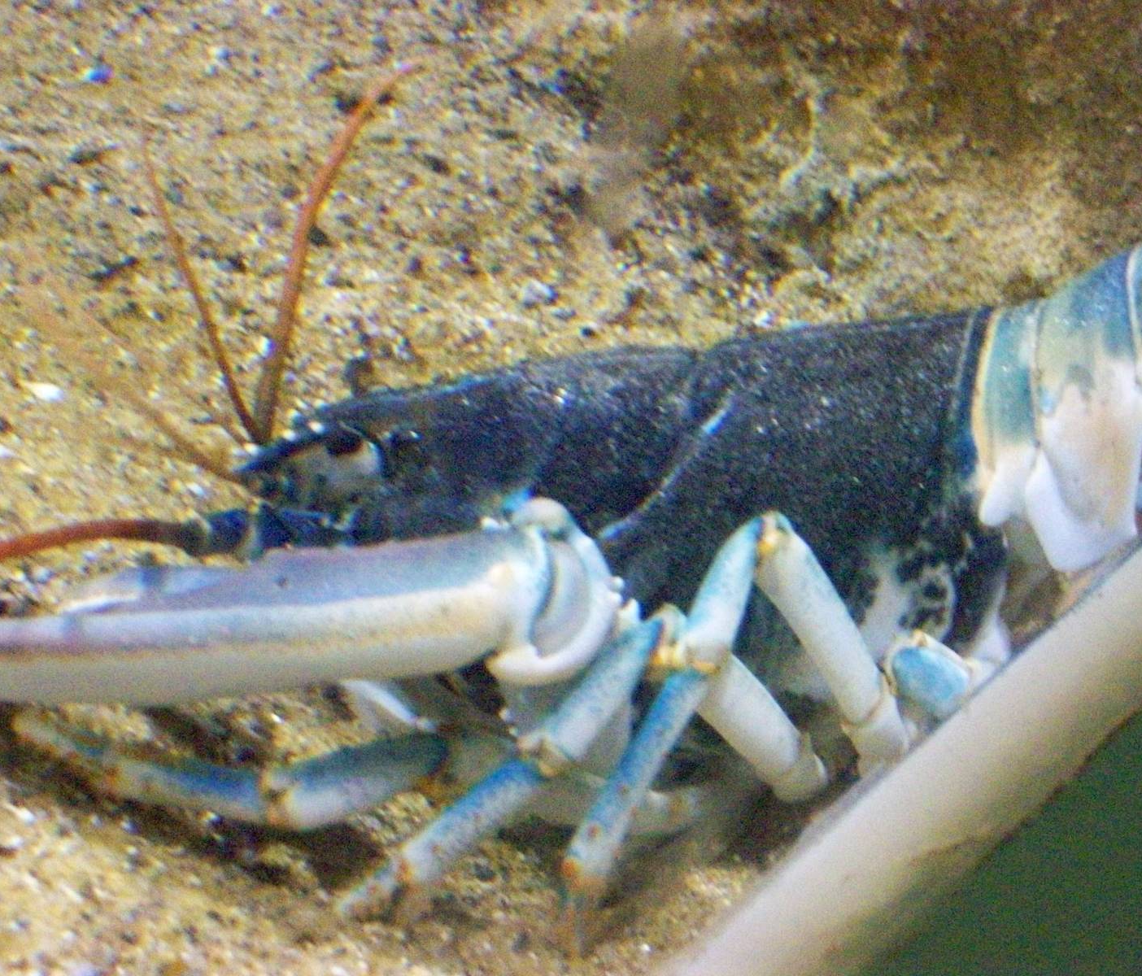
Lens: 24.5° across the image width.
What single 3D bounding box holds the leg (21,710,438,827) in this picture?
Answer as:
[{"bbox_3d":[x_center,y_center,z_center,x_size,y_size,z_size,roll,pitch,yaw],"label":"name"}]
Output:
[{"bbox_3d":[-0.071,0.056,0.524,0.091,0.014,0.029,3,35,13],"label":"leg"}]

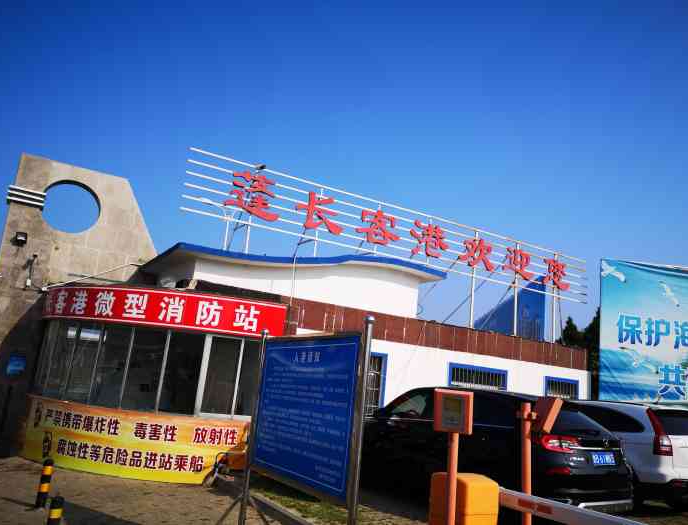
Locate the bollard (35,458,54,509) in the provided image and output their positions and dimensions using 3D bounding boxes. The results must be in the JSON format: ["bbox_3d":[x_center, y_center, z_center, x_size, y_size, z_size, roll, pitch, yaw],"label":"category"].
[{"bbox_3d":[-3.252,2.371,5.900,0.115,0.490,0.115,12,-14,-29],"label":"bollard"}]

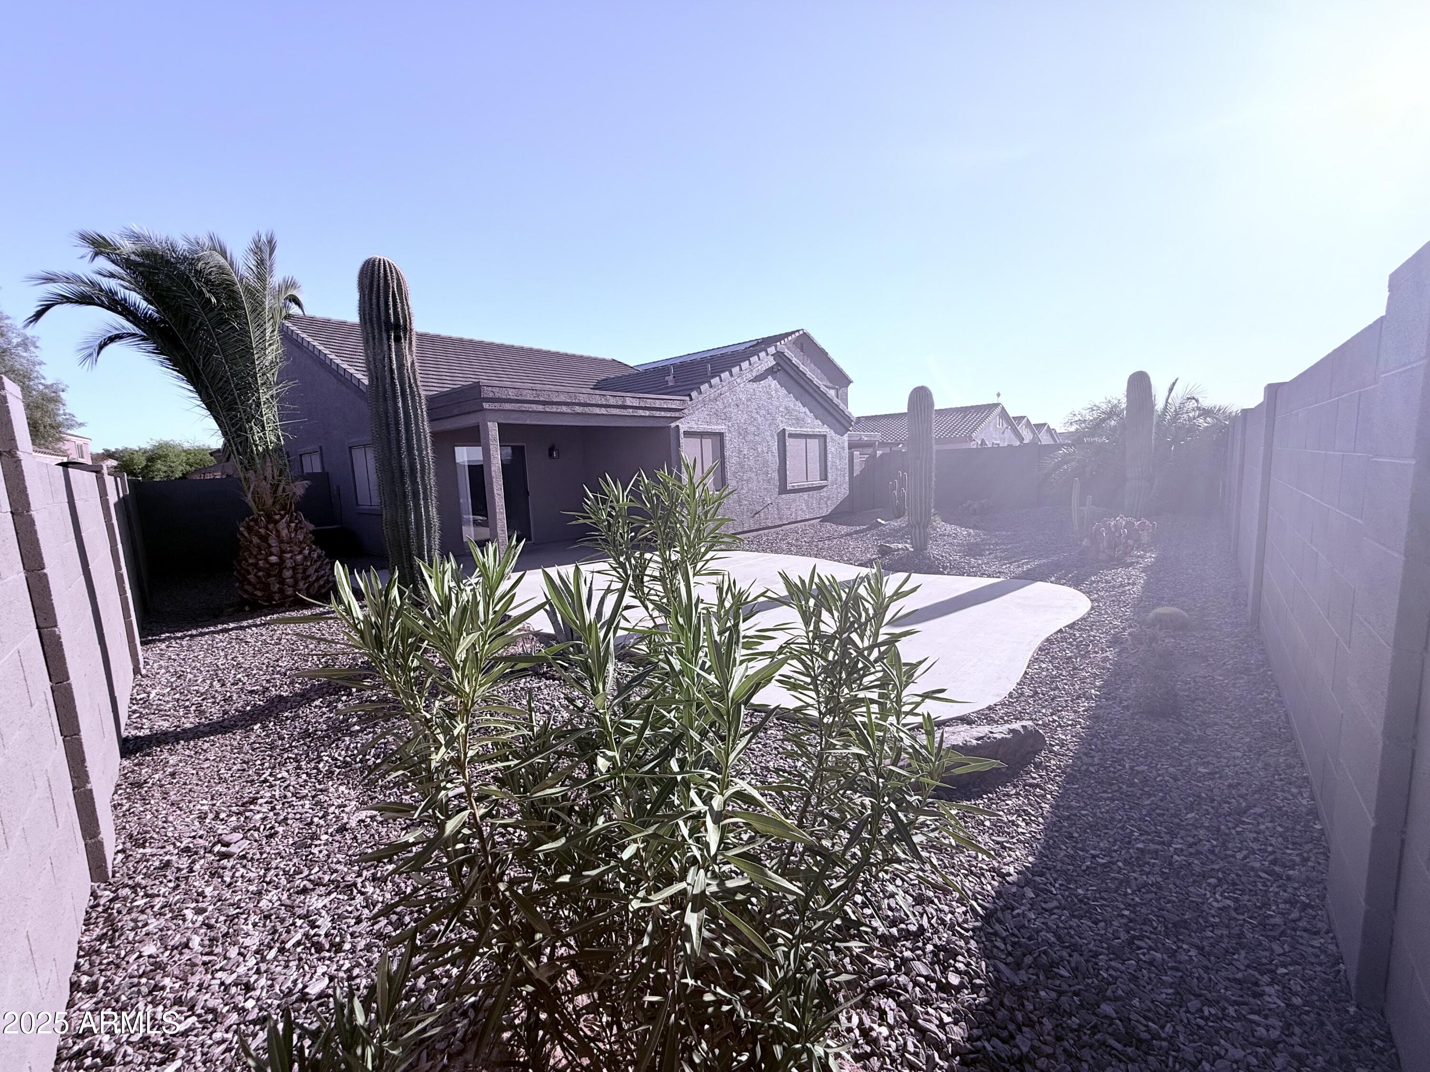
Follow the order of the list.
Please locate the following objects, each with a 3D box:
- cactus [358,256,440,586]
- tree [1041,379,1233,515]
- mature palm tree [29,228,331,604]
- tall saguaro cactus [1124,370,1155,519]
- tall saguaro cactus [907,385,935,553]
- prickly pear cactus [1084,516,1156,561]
[{"bbox_3d":[-2.517,-0.617,4.686,0.430,3.119,0.430,-6,8,-27],"label":"cactus"},{"bbox_3d":[7.900,-1.572,10.811,2.900,2.617,2.800,3,9,36],"label":"tree"},{"bbox_3d":[-6.272,-1.351,7.066,2.700,4.502,2.500,-9,10,-40],"label":"mature palm tree"},{"bbox_3d":[6.519,-1.277,8.912,0.370,2.473,0.370,3,9,36],"label":"tall saguaro cactus"},{"bbox_3d":[2.647,-0.865,7.449,0.350,2.104,0.350,0,8,20],"label":"tall saguaro cactus"},{"bbox_3d":[5.174,-0.005,7.348,0.750,0.503,0.650,3,9,35],"label":"prickly pear cactus"}]

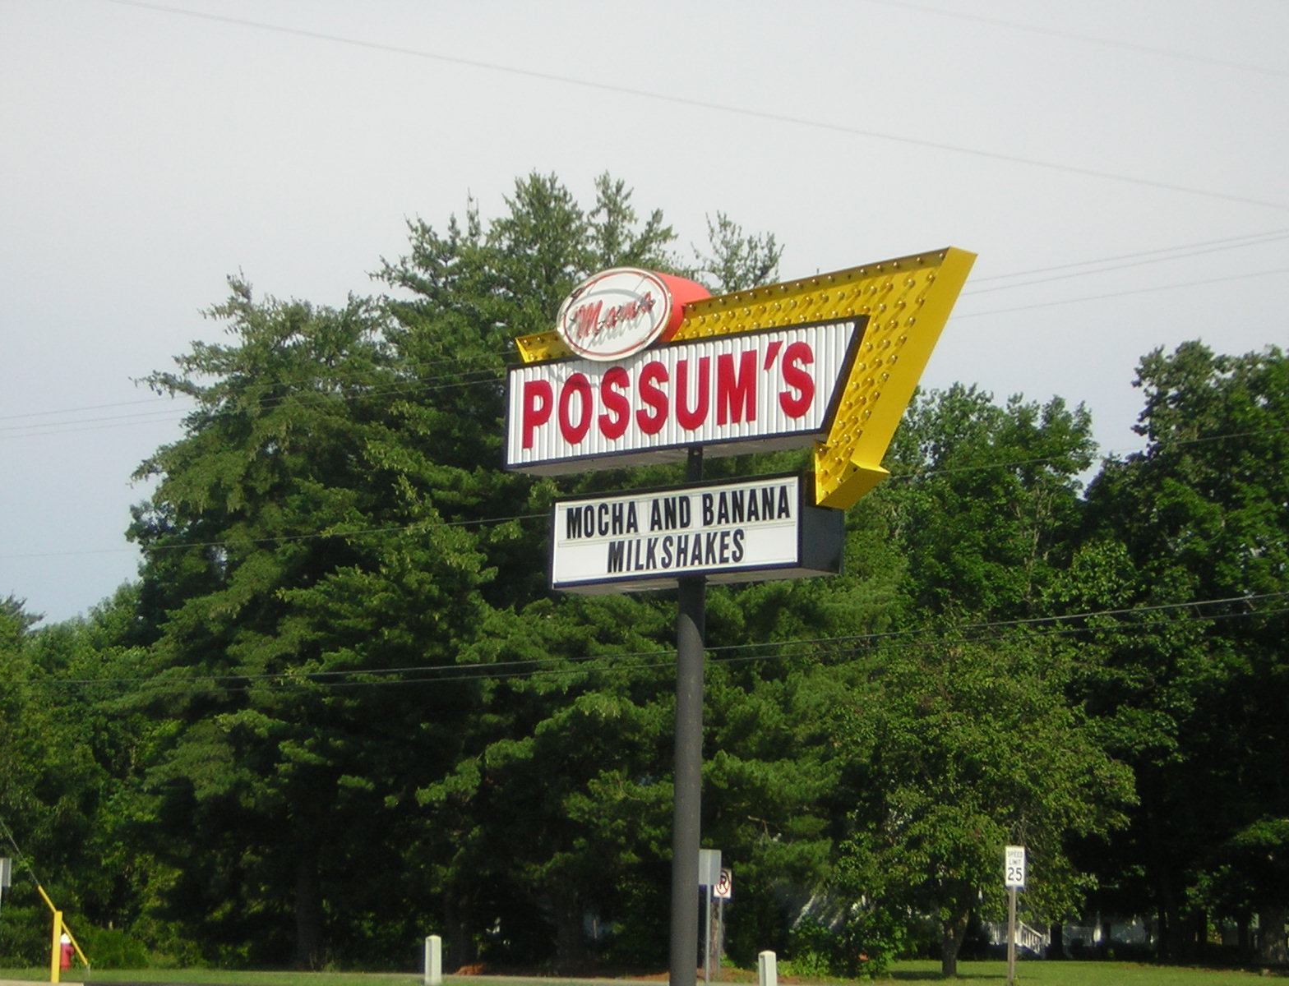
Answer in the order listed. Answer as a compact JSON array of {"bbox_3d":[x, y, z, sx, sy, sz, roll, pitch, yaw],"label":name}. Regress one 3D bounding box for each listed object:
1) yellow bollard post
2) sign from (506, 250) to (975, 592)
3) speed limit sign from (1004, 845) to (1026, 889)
[{"bbox_3d":[-9.564,7.392,55.000,0.125,1.170,0.125,1,-8,0],"label":"yellow bollard post"},{"bbox_3d":[0.602,-0.506,22.873,3.828,2.181,0.502,-6,-11,41],"label":"sign"},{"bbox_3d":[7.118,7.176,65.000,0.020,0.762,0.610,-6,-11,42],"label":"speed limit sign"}]

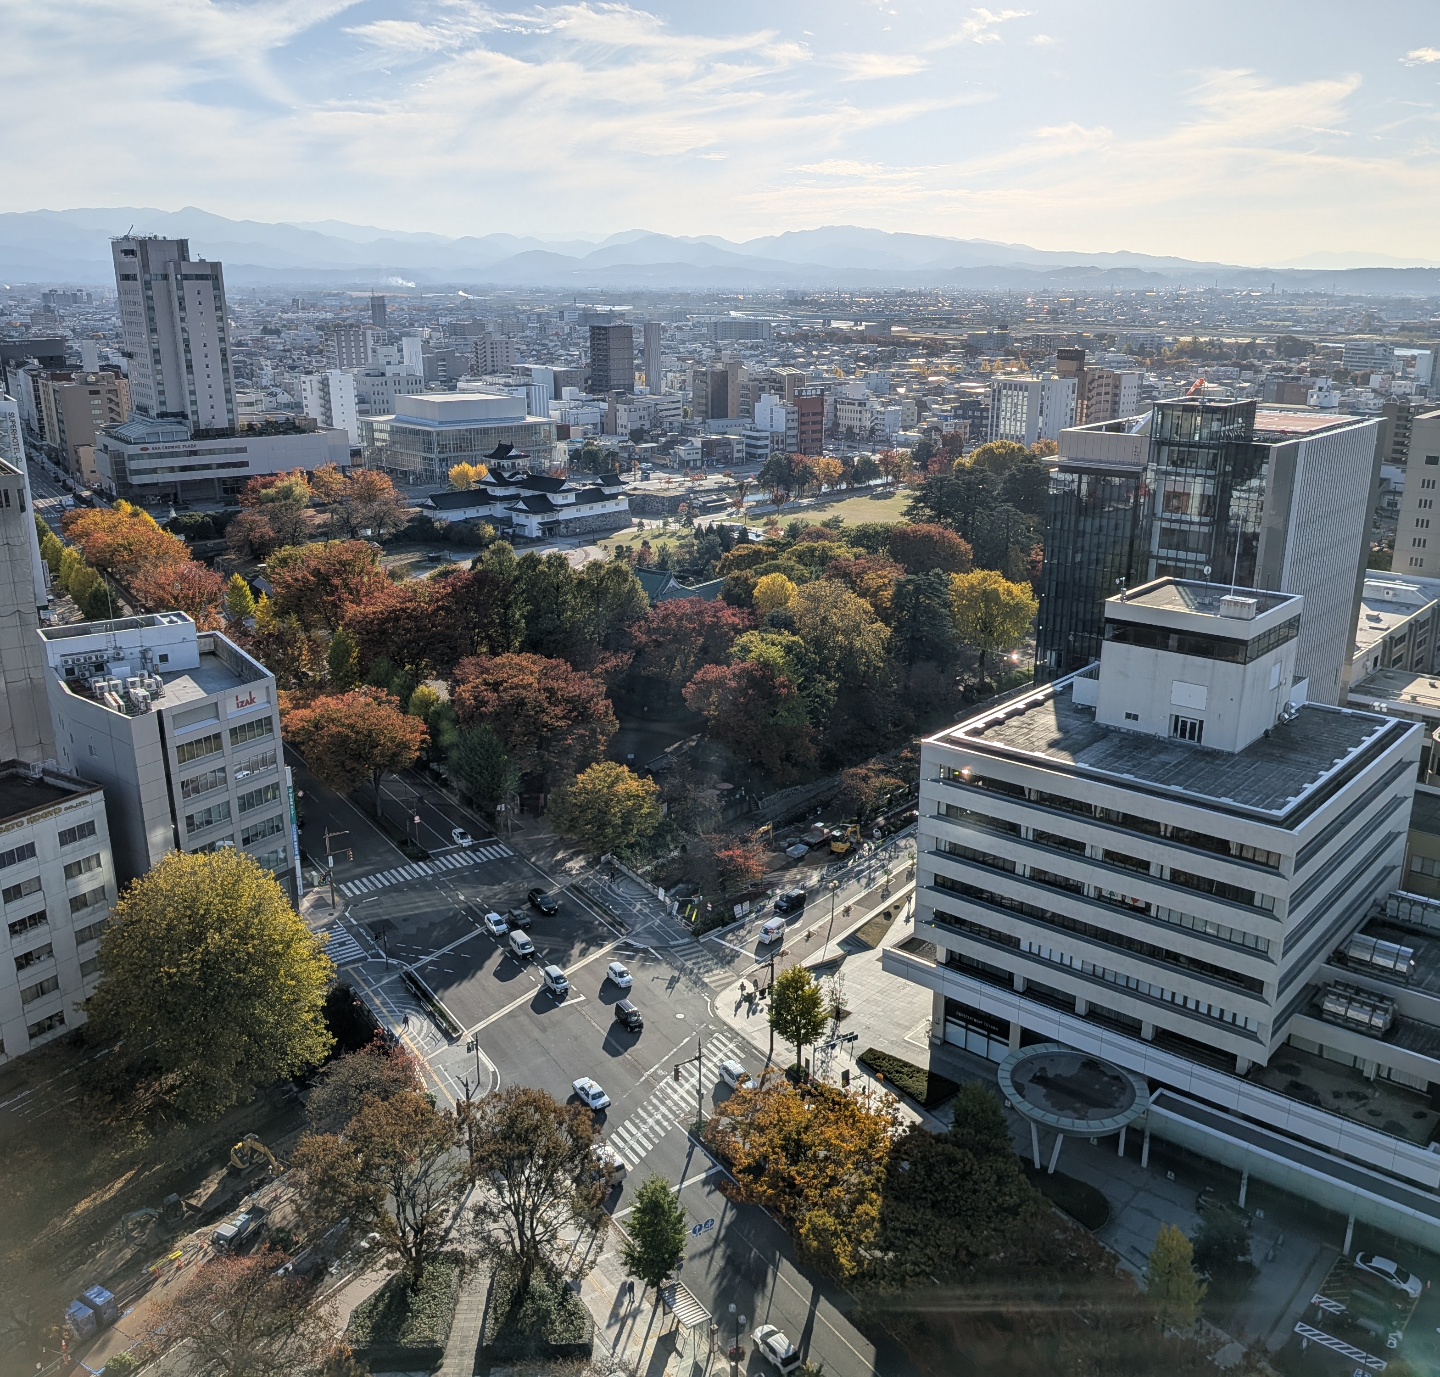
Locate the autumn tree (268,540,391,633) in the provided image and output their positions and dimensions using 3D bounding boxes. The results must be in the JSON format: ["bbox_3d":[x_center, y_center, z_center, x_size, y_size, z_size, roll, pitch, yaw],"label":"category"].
[{"bbox_3d":[-80.185,-18.485,258.947,23.000,20.000,20.000,-6,18,-17],"label":"autumn tree"}]

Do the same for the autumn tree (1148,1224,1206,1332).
[{"bbox_3d":[31.181,40.822,88.066,3.600,9.100,3.600,7,19,22],"label":"autumn tree"}]

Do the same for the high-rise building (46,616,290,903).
[{"bbox_3d":[-63.179,10.508,147.637,20.000,31.500,29.500,-14,22,-38],"label":"high-rise building"}]

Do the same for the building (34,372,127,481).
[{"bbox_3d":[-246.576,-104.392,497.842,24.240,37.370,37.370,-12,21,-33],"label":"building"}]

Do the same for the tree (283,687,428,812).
[{"bbox_3d":[-49.984,9.298,177.799,19.300,17.500,18.800,0,18,0],"label":"tree"}]

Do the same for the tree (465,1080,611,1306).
[{"bbox_3d":[-13.292,36.947,90.749,10.302,16.160,10.302,0,17,0],"label":"tree"}]

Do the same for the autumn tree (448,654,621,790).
[{"bbox_3d":[-26.489,6.051,183.813,23.000,20.000,21.000,0,18,0],"label":"autumn tree"}]

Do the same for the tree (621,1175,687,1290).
[{"bbox_3d":[-4.730,39.884,92.680,5.000,10.200,4.900,0,18,0],"label":"tree"}]

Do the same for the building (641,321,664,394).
[{"bbox_3d":[-42.519,-207.921,811.958,9.000,49.000,11.000,14,22,38],"label":"building"}]

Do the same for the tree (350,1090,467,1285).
[{"bbox_3d":[-22.377,36.911,91.683,8.585,15.554,8.585,0,17,0],"label":"tree"}]

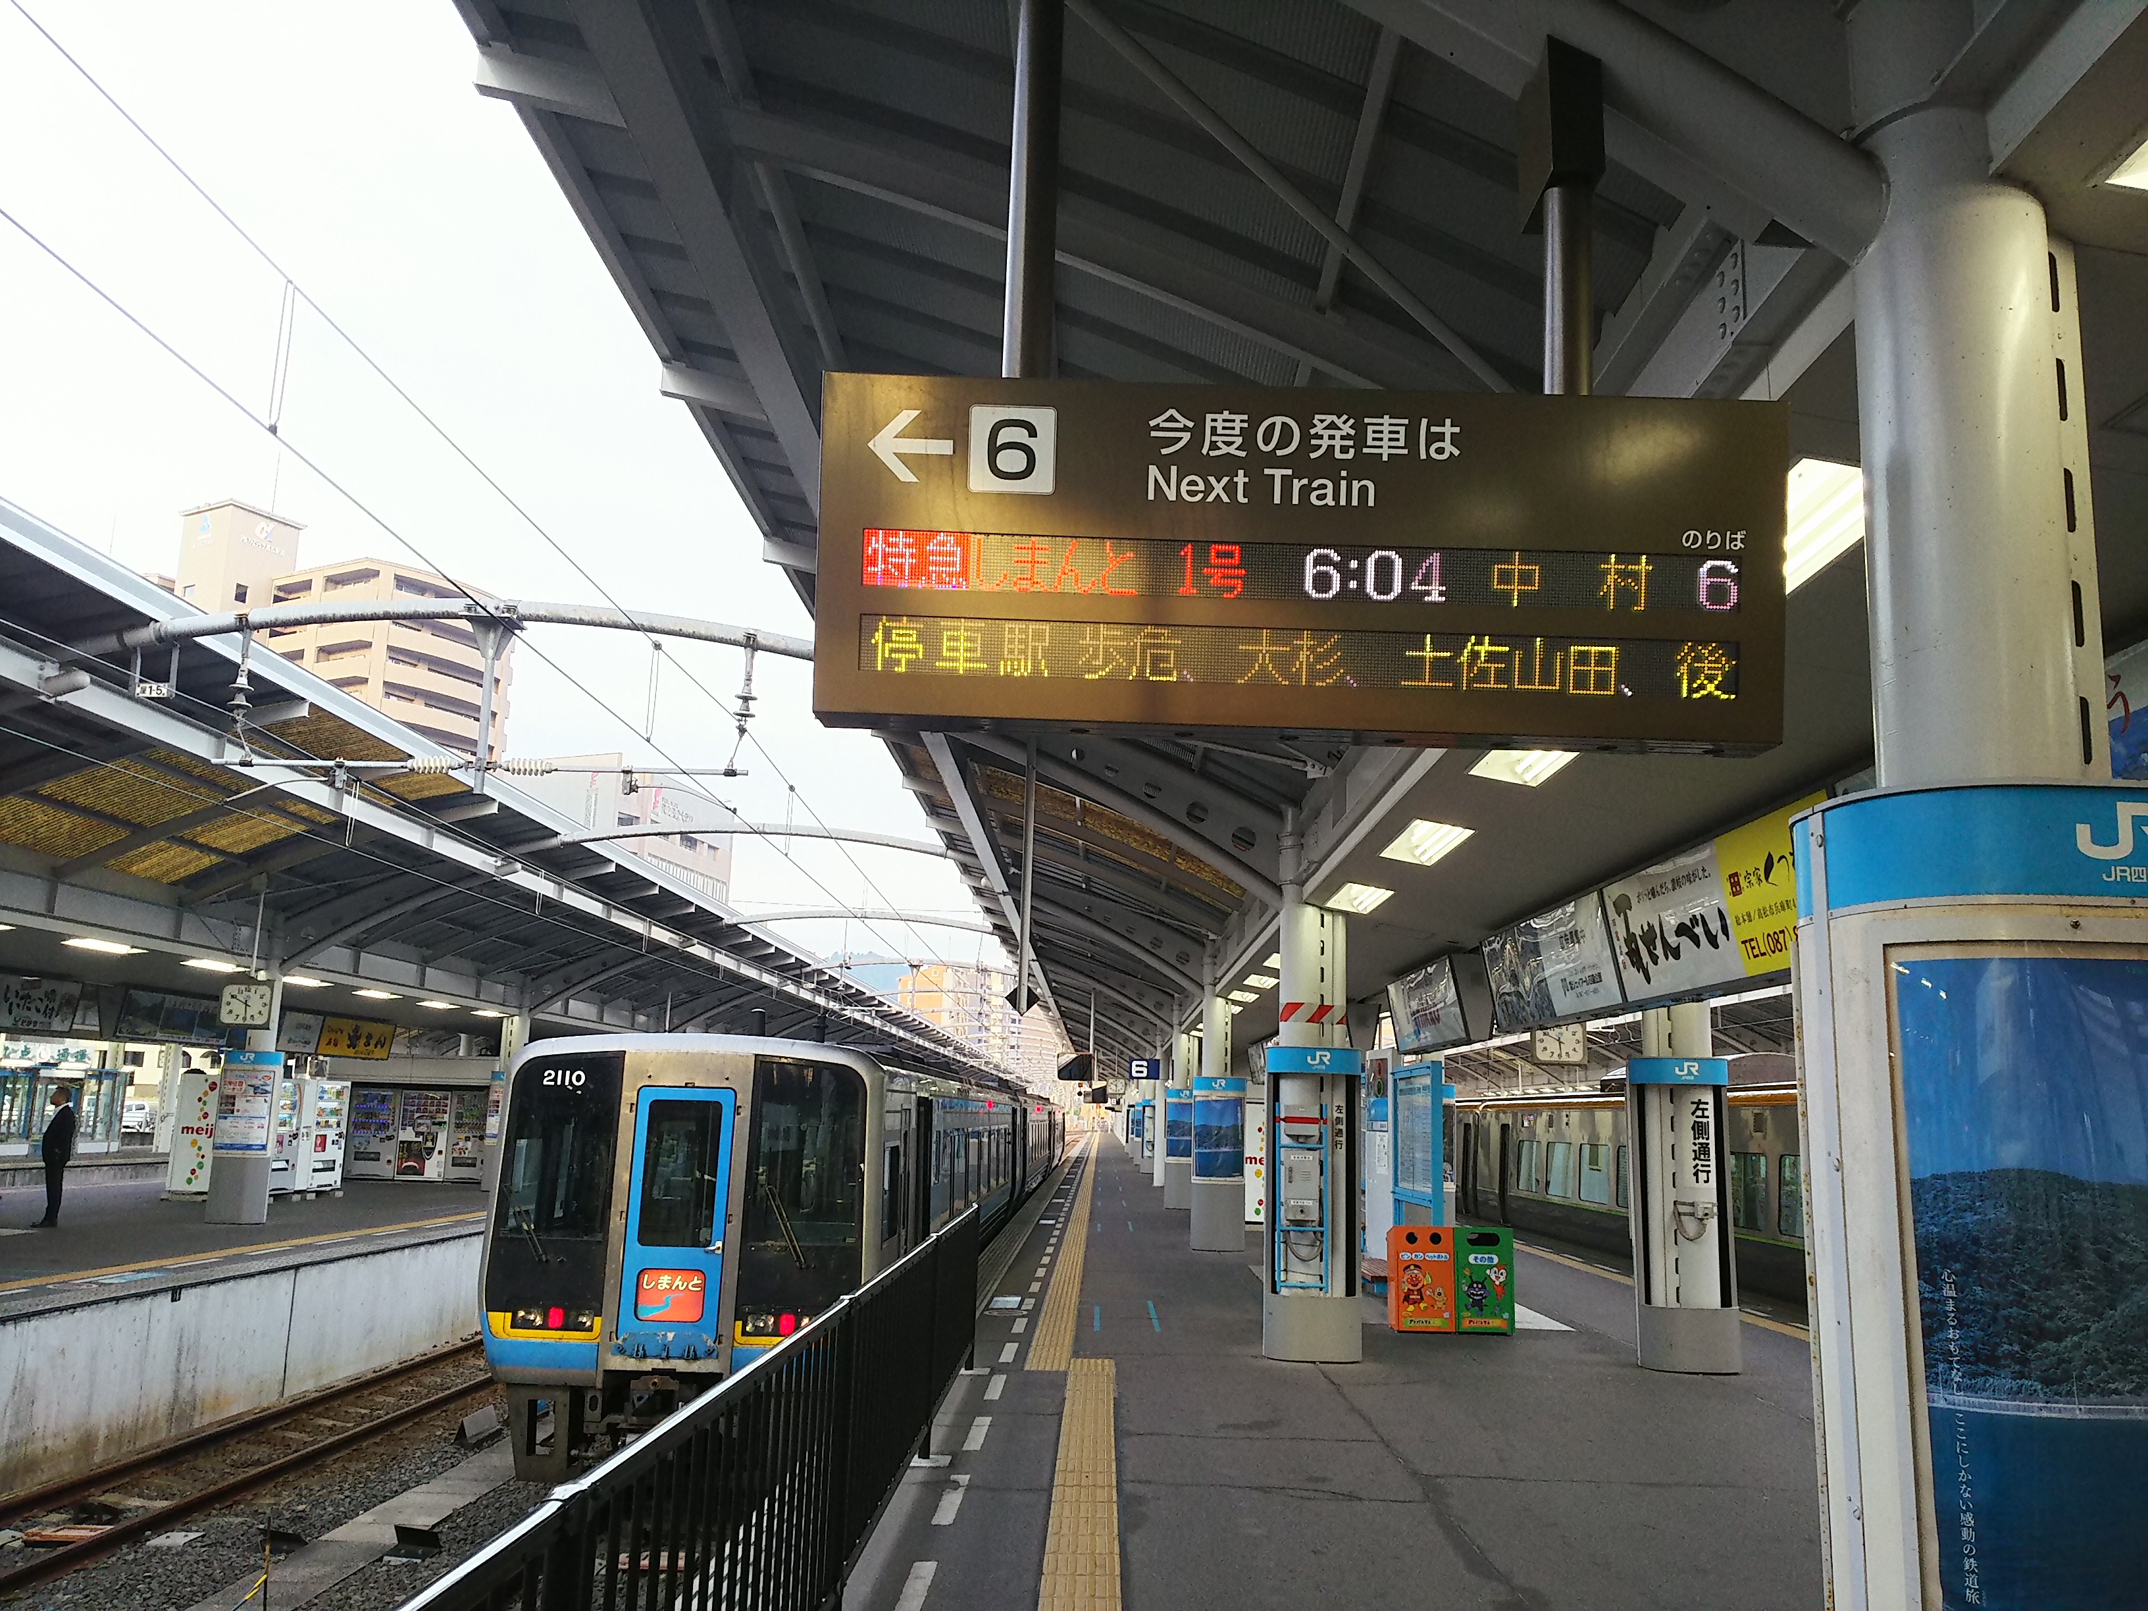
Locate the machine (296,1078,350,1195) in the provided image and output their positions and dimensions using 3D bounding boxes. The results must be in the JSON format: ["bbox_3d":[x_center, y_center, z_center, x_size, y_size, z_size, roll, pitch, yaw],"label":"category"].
[{"bbox_3d":[-13.011,5.722,27.577,0.740,1.920,1.120,2,-11,1],"label":"machine"}]

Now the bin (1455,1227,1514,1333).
[{"bbox_3d":[3.453,4.043,13.776,0.480,0.860,0.460,1,-11,1],"label":"bin"}]

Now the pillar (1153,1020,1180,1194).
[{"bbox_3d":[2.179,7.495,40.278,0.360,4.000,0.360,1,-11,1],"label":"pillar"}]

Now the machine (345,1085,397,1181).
[{"bbox_3d":[-14.404,6.852,33.545,1.050,1.830,0.740,1,-11,5],"label":"machine"}]

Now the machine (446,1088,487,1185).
[{"bbox_3d":[-12.290,6.868,33.342,0.980,1.850,0.740,2,-11,1],"label":"machine"}]

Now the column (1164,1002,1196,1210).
[{"bbox_3d":[2.203,5.956,31.916,0.740,3.940,0.570,2,-11,1],"label":"column"}]

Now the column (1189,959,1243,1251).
[{"bbox_3d":[1.969,4.049,21.980,0.710,3.860,0.620,1,-11,1],"label":"column"}]

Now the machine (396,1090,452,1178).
[{"bbox_3d":[-13.336,6.864,33.452,1.050,1.830,0.740,1,-11,5],"label":"machine"}]

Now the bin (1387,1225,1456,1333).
[{"bbox_3d":[2.968,4.028,13.768,0.485,0.860,0.460,1,-11,1],"label":"bin"}]

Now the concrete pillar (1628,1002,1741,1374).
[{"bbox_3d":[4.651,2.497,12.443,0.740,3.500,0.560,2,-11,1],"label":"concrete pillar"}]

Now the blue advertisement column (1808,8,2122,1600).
[{"bbox_3d":[1.656,0.347,2.796,0.740,3.950,0.570,2,-11,1],"label":"blue advertisement column"}]

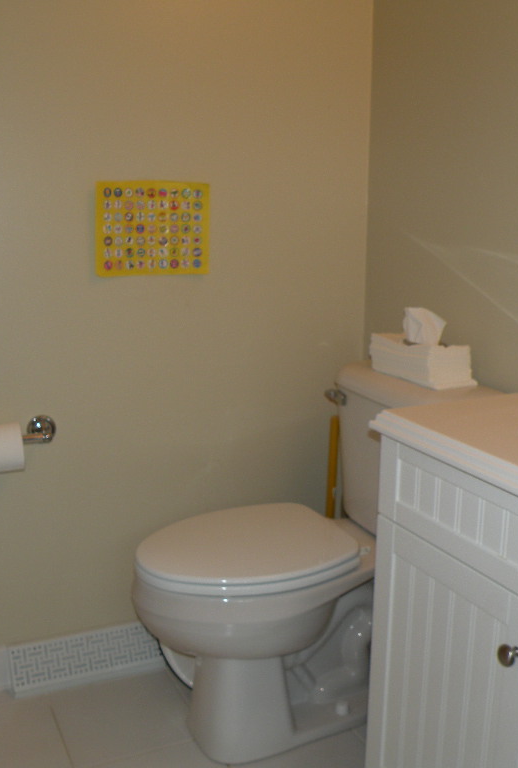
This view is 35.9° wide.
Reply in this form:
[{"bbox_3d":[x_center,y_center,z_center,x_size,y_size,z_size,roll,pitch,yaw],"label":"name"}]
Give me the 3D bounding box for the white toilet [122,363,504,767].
[{"bbox_3d":[0.077,0.395,1.818,0.755,0.790,0.495,-5,12,-23],"label":"white toilet"}]

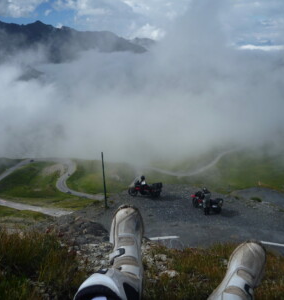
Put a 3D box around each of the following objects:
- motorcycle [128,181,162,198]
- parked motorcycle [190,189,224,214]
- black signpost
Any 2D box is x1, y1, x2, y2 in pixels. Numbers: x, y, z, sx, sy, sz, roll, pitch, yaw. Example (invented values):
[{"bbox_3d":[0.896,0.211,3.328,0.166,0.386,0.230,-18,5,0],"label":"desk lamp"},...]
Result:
[{"bbox_3d":[0.246,2.575,21.780,2.150,1.320,0.880,2,18,12],"label":"motorcycle"},{"bbox_3d":[3.940,3.143,19.707,2.130,1.270,0.880,11,21,34],"label":"parked motorcycle"},{"bbox_3d":[-2.327,1.954,20.058,0.090,3.700,0.090,-2,18,0],"label":"black signpost"}]

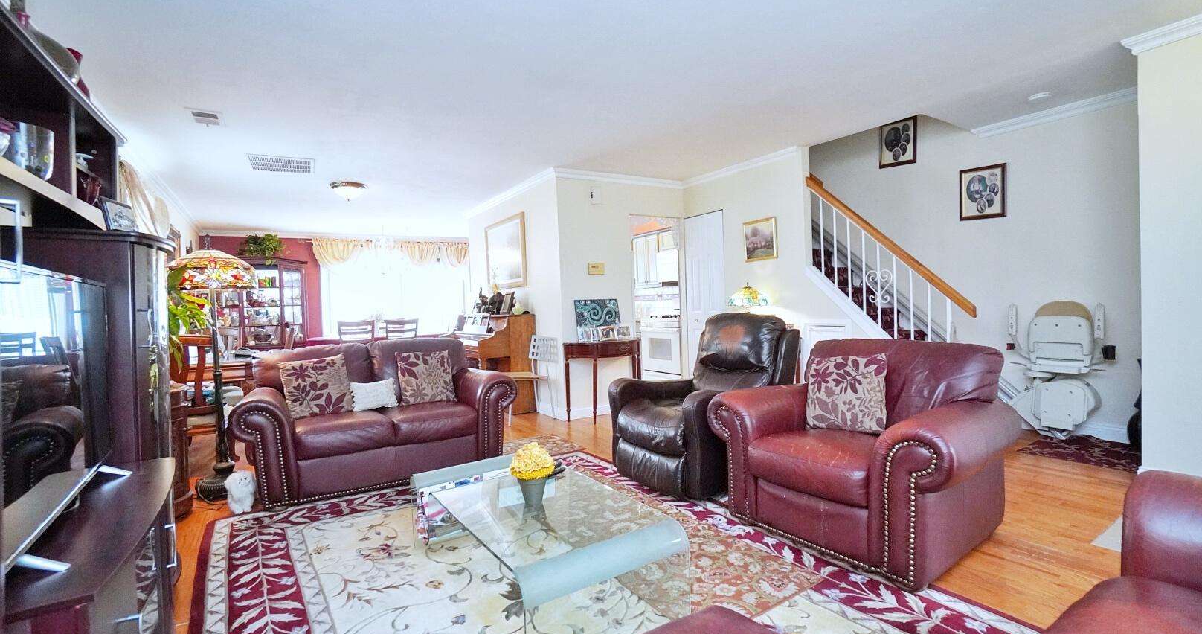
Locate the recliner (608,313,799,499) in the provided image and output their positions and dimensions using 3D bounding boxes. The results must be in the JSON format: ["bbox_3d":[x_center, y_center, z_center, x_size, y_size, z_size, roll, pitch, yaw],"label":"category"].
[{"bbox_3d":[0.729,0.507,3.480,1.070,1.020,0.880,-3,2,-32],"label":"recliner"}]

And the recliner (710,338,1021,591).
[{"bbox_3d":[1.284,0.573,2.490,0.930,0.880,1.160,-3,2,-34],"label":"recliner"}]

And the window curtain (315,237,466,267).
[{"bbox_3d":[-3.477,-1.103,8.726,2.620,0.500,0.130,-3,2,-32],"label":"window curtain"}]

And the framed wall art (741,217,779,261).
[{"bbox_3d":[1.525,-0.738,4.828,0.030,0.390,0.390,-3,2,-33],"label":"framed wall art"}]

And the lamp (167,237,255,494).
[{"bbox_3d":[-2.458,0.316,3.202,0.445,1.655,0.445,-3,2,-32],"label":"lamp"}]

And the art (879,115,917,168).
[{"bbox_3d":[2.761,-1.622,4.674,0.025,0.430,0.330,-4,2,-33],"label":"art"}]

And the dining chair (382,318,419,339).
[{"bbox_3d":[-2.781,0.538,6.909,0.450,1.015,0.530,-3,2,-33],"label":"dining chair"}]

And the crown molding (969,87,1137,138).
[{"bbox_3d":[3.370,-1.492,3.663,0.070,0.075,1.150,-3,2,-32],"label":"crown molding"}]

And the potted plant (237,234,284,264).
[{"bbox_3d":[-5.021,-1.004,7.407,0.560,0.430,0.450,-3,2,-33],"label":"potted plant"}]

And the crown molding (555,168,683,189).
[{"bbox_3d":[0.252,-1.417,5.179,1.660,0.078,0.070,-3,2,-32],"label":"crown molding"}]

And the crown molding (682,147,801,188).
[{"bbox_3d":[1.336,-1.468,5.022,0.070,0.075,1.470,-4,2,-33],"label":"crown molding"}]

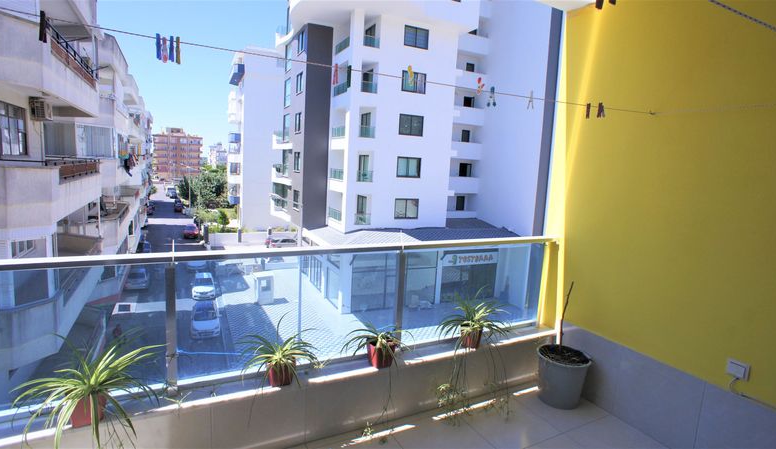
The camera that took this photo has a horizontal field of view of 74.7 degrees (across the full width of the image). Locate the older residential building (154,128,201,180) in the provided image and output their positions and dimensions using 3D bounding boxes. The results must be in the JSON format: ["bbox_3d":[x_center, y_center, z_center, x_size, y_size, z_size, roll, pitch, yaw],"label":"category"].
[{"bbox_3d":[-89.519,-29.470,216.426,19.500,21.667,13.000,-1,7,-29],"label":"older residential building"}]

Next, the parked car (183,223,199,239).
[{"bbox_3d":[-27.618,0.925,71.223,1.760,1.460,4.200,0,7,-23],"label":"parked car"}]

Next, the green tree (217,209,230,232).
[{"bbox_3d":[-23.763,-0.578,73.500,2.000,3.500,2.000,0,7,-23],"label":"green tree"}]

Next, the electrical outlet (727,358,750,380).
[{"bbox_3d":[1.742,0.728,2.532,0.025,0.080,0.092,0,7,-24],"label":"electrical outlet"}]

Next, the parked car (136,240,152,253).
[{"bbox_3d":[-27.295,2.560,56.998,1.760,1.460,4.200,0,7,-23],"label":"parked car"}]

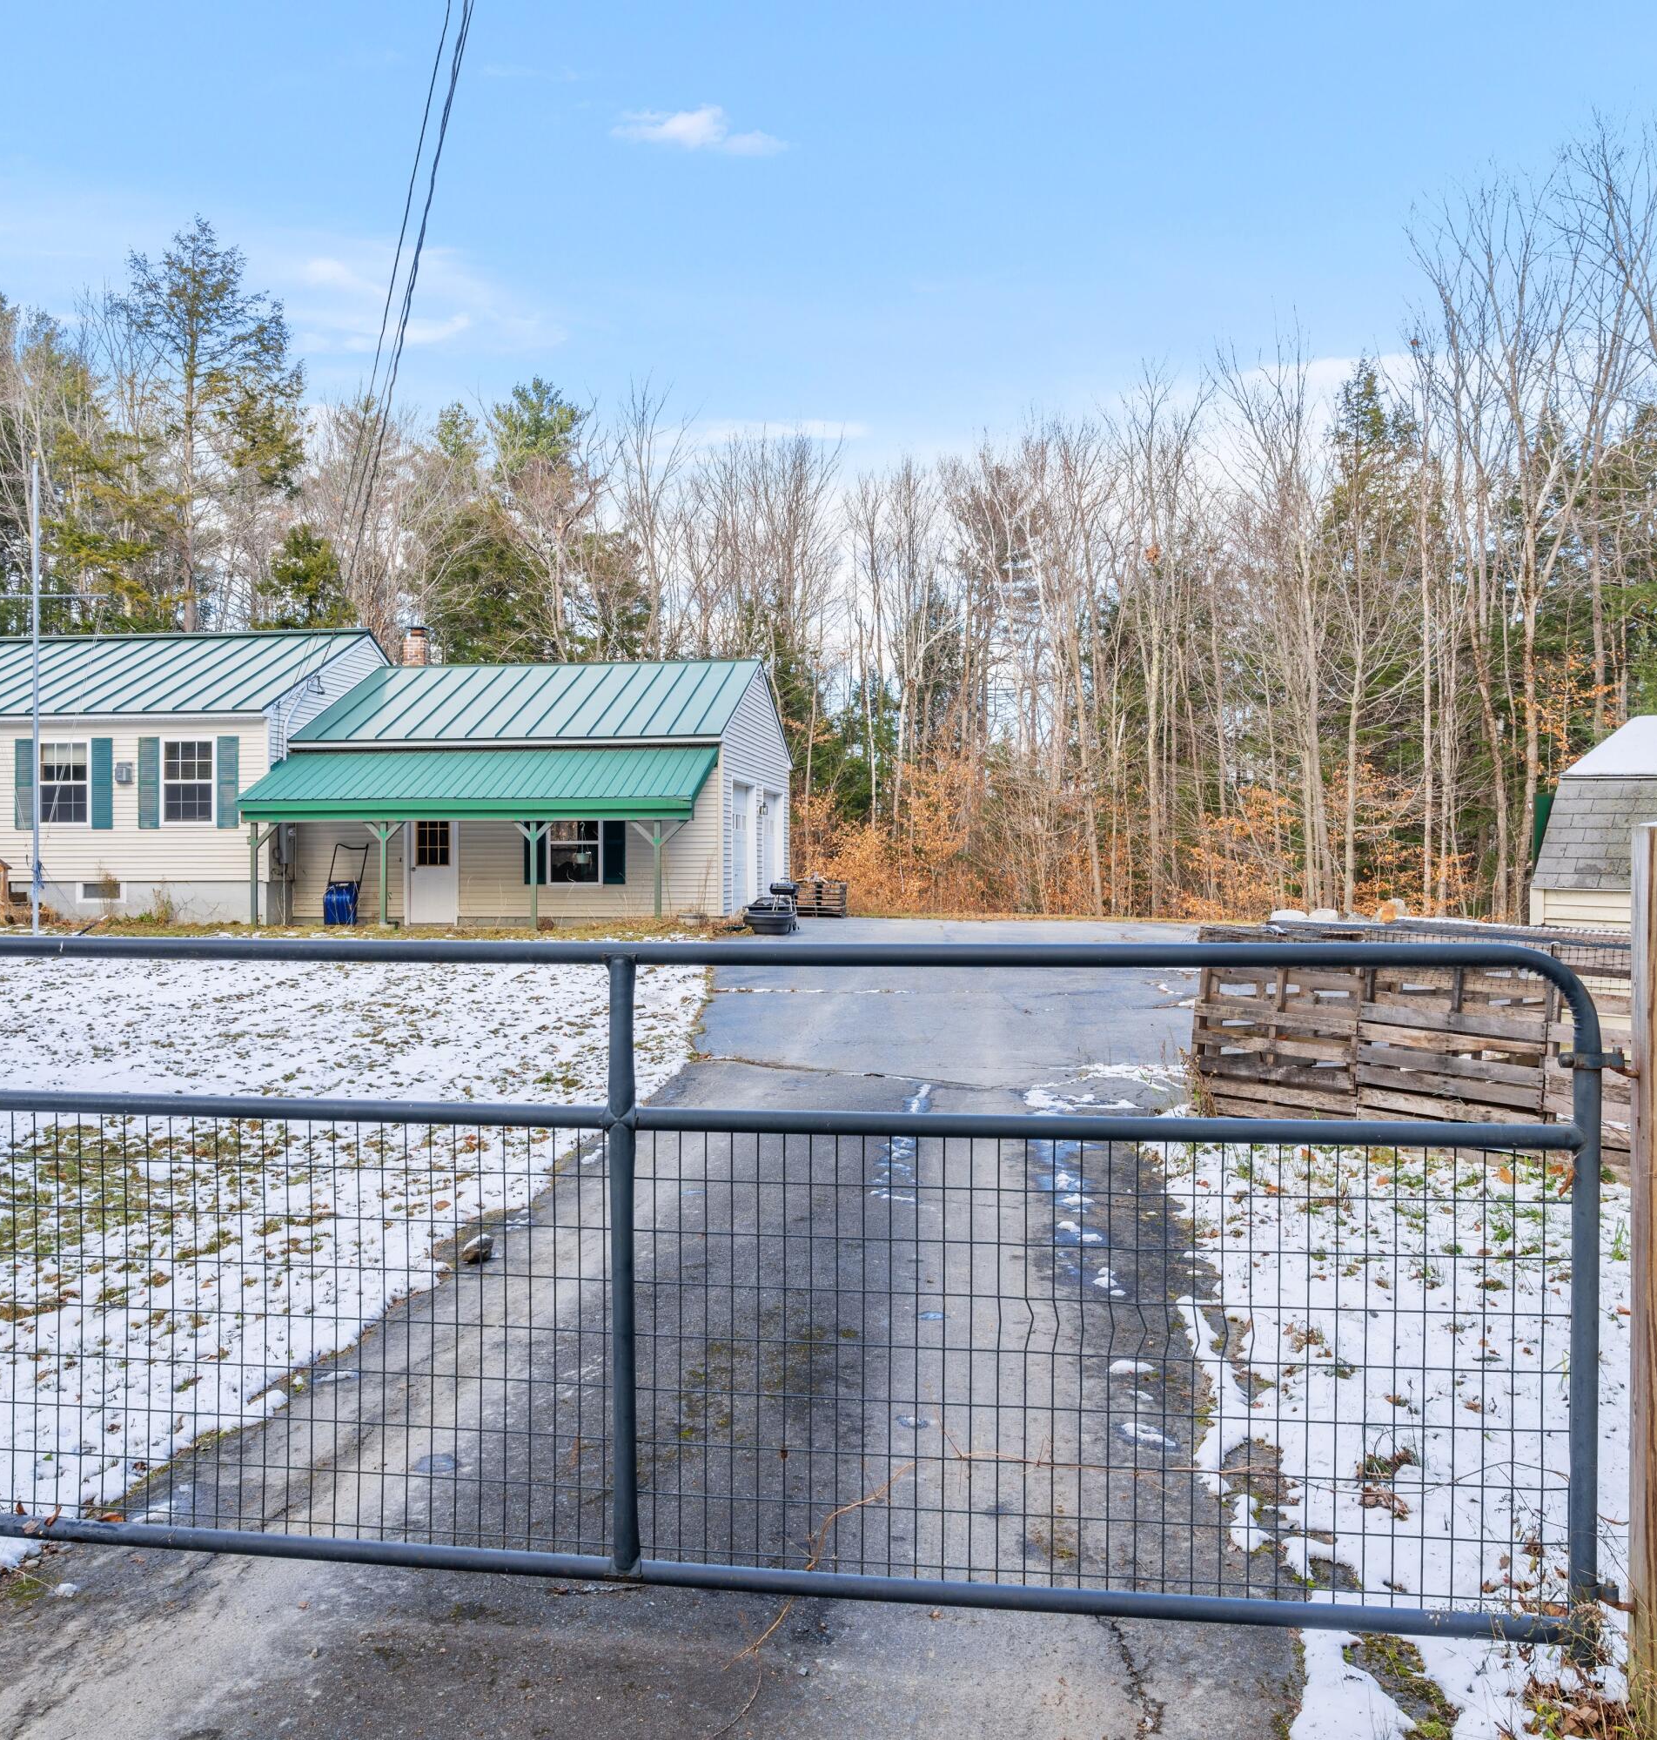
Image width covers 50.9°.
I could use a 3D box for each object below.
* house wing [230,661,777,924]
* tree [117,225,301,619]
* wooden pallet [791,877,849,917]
[{"bbox_3d":[-4.950,-1.480,30.800,7.550,4.600,8.900,0,0,8],"label":"house wing"},{"bbox_3d":[-17.800,-8.700,50.000,5.400,19.400,5.400,0,0,0],"label":"tree"},{"bbox_3d":[-0.170,0.550,33.900,1.100,0.740,1.150,0,0,8],"label":"wooden pallet"}]

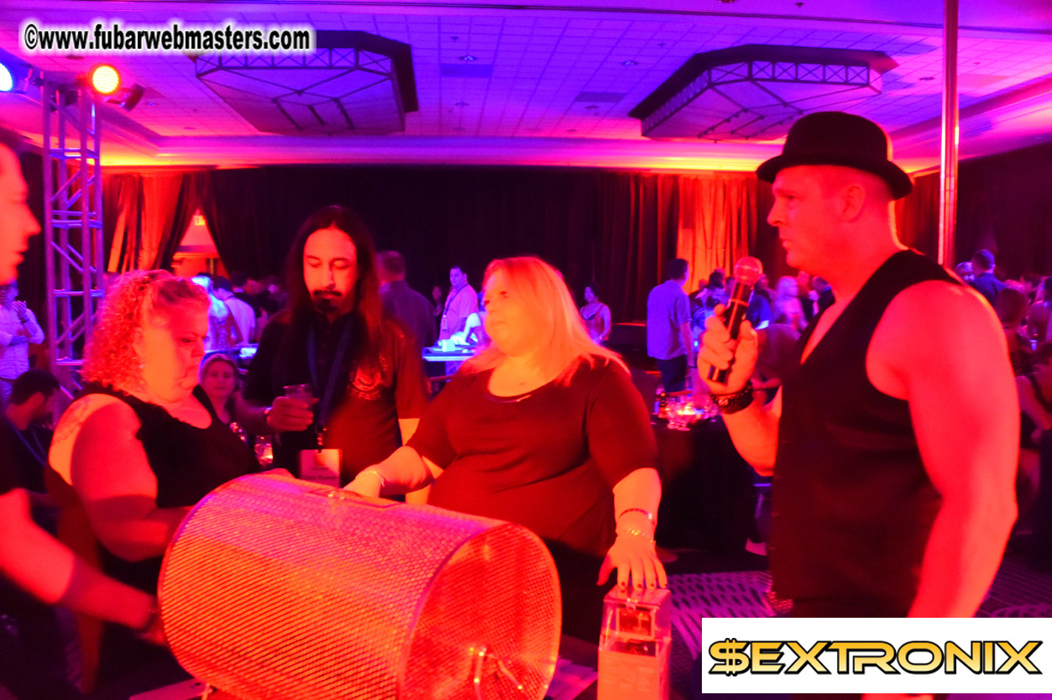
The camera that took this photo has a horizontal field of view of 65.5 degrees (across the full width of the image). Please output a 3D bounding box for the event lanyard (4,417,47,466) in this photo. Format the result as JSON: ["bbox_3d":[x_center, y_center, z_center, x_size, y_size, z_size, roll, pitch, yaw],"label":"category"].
[{"bbox_3d":[-1.918,0.380,3.150,0.150,0.280,0.160,2,3,41],"label":"event lanyard"}]

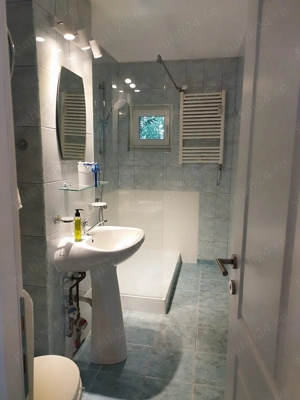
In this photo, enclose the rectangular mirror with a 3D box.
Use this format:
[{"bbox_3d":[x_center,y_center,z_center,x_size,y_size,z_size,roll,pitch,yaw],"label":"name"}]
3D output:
[{"bbox_3d":[-0.479,-0.519,1.944,0.025,0.537,0.440,2,10,10],"label":"rectangular mirror"}]

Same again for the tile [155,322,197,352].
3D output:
[{"bbox_3d":[0.206,1.070,2.445,0.310,0.010,0.317,2,10,10],"label":"tile"}]

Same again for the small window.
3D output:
[{"bbox_3d":[0.006,-0.863,3.771,0.497,0.528,0.076,2,10,10],"label":"small window"}]

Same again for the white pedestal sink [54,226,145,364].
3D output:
[{"bbox_3d":[-0.285,0.670,2.160,0.474,0.869,0.576,2,10,10],"label":"white pedestal sink"}]

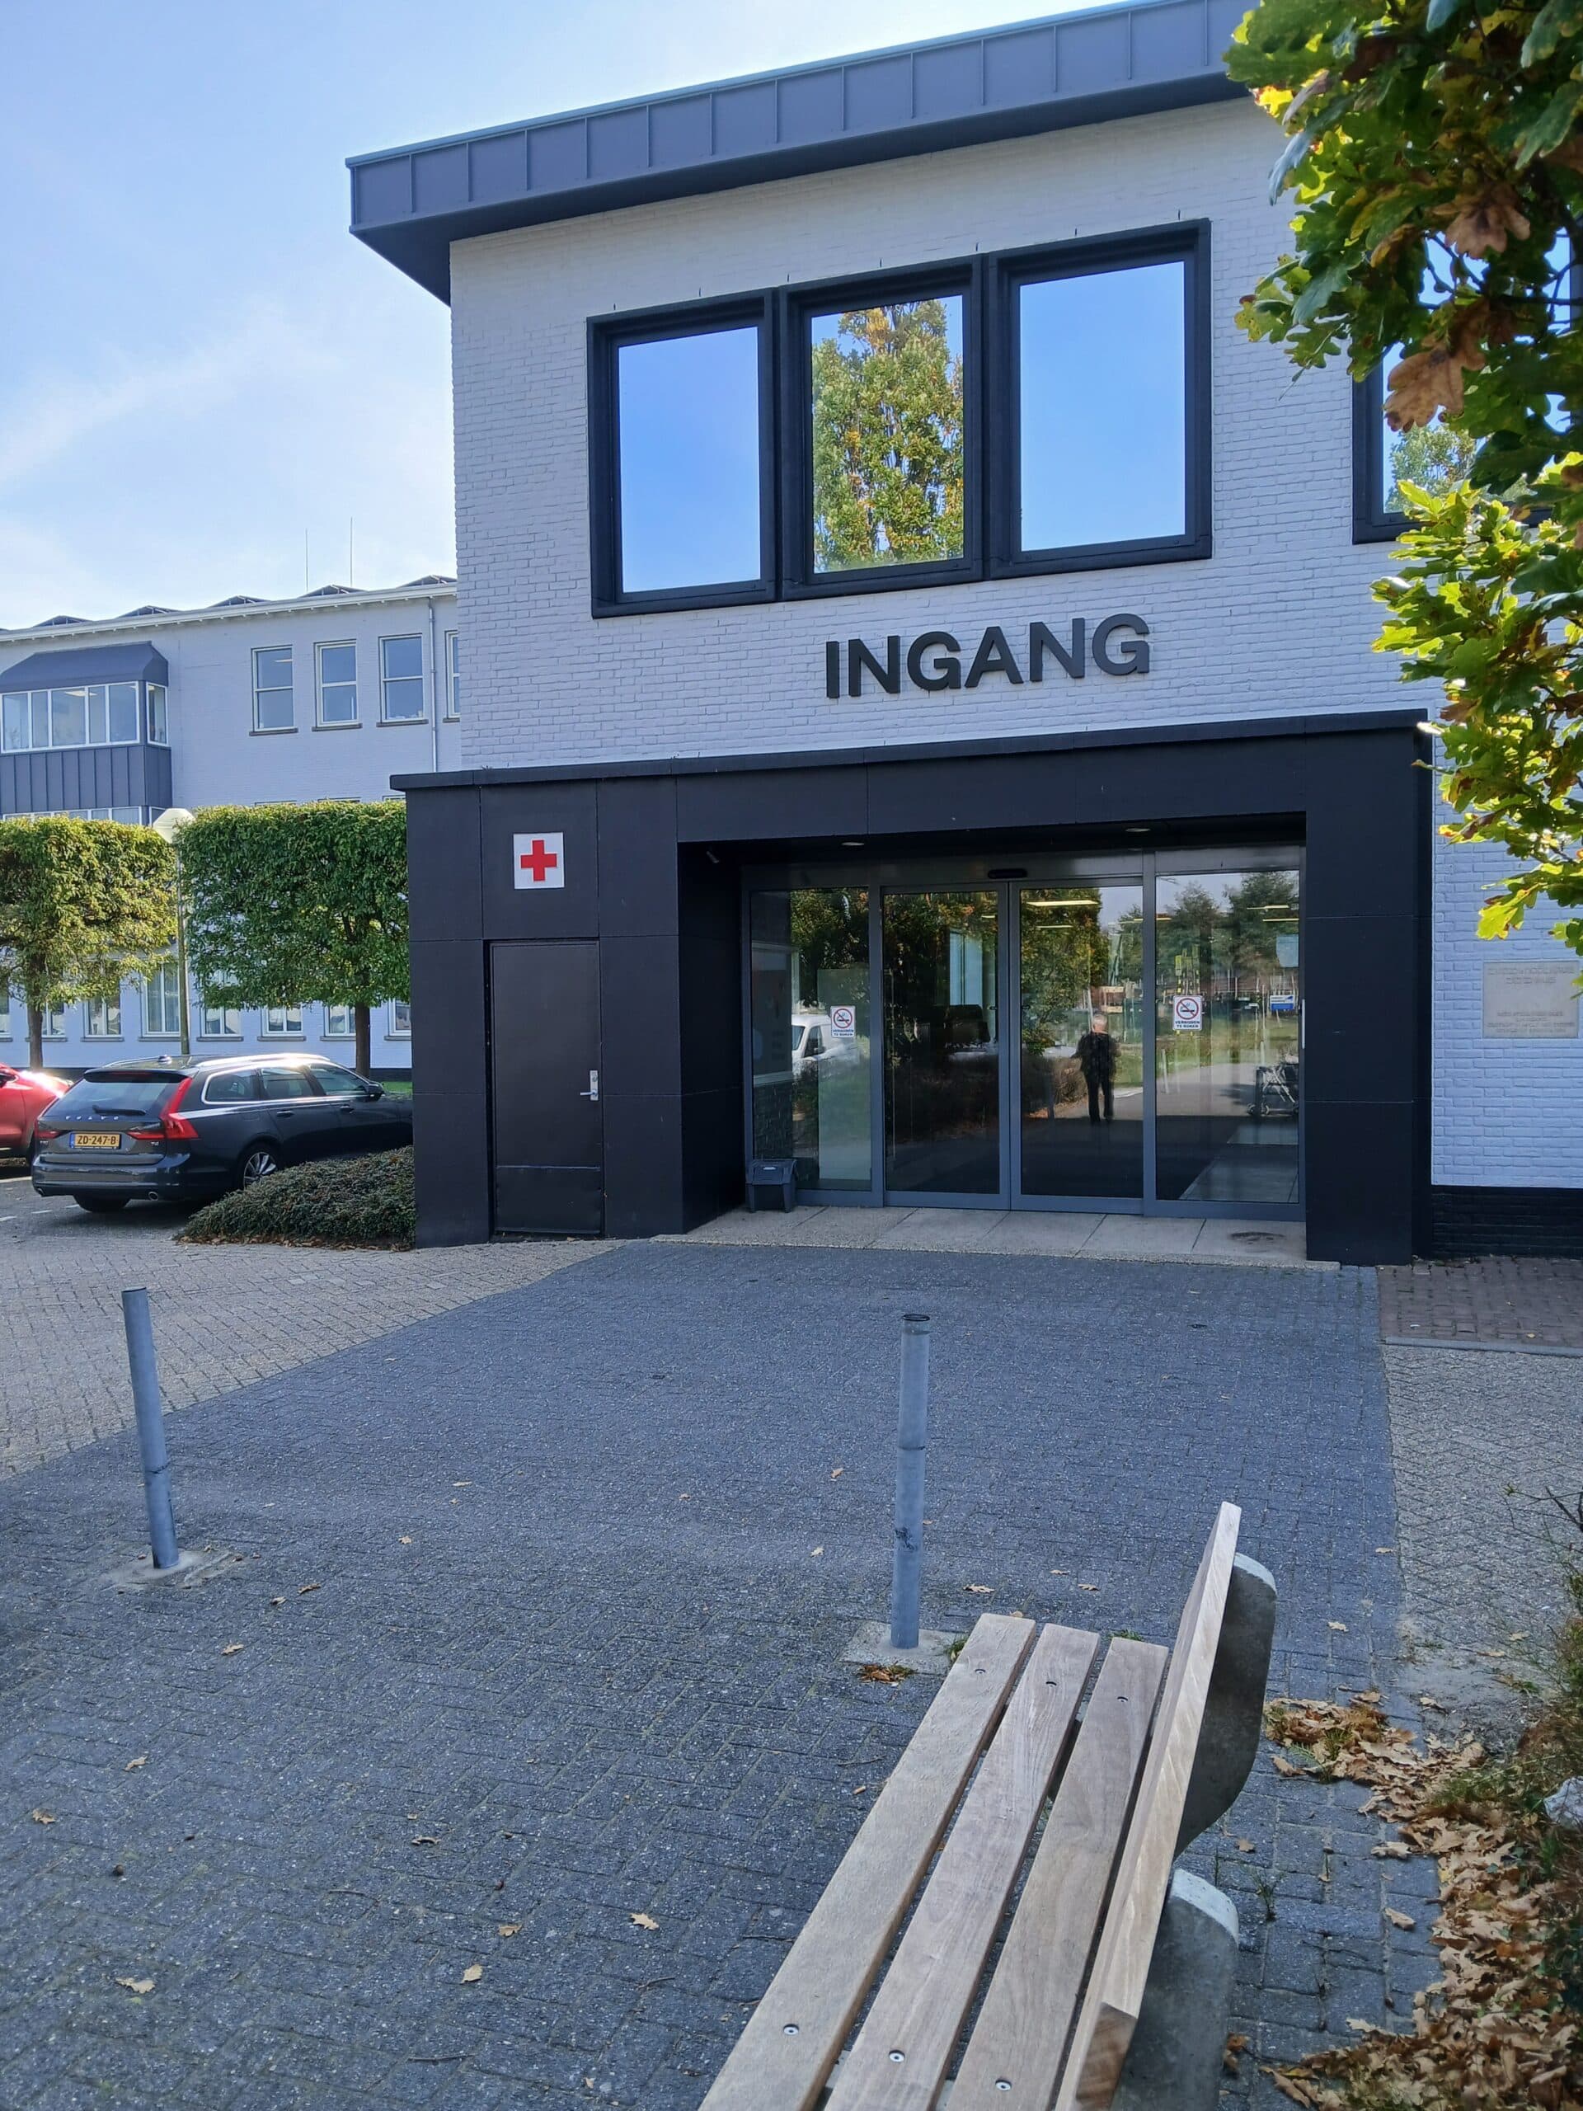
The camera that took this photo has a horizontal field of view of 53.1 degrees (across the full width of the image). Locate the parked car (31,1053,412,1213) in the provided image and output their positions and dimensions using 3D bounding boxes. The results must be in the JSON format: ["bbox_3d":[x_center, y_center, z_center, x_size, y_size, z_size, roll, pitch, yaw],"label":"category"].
[{"bbox_3d":[-5.661,0.757,16.829,1.910,1.475,4.930,0,2,16],"label":"parked car"}]

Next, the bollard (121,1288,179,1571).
[{"bbox_3d":[-2.101,1.207,5.195,0.077,0.907,0.077,-7,-1,18],"label":"bollard"}]

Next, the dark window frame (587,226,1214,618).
[{"bbox_3d":[0.646,-4.435,11.267,4.529,2.236,0.150,0,2,18],"label":"dark window frame"}]

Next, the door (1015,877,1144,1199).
[{"bbox_3d":[2.160,-0.094,11.899,0.964,2.454,0.070,0,2,18],"label":"door"}]

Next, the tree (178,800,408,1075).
[{"bbox_3d":[-6.010,-1.035,22.474,3.800,4.660,3.100,0,2,18],"label":"tree"}]

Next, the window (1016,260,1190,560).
[{"bbox_3d":[2.127,-4.422,10.846,1.134,1.859,0.090,0,2,18],"label":"window"}]

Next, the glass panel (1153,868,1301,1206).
[{"bbox_3d":[3.063,-0.121,11.144,0.970,2.300,0.040,0,2,18],"label":"glass panel"}]

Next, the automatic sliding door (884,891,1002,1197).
[{"bbox_3d":[1.176,-0.084,12.214,0.958,2.424,0.070,0,2,18],"label":"automatic sliding door"}]

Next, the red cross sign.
[{"bbox_3d":[-1.859,-1.430,11.674,0.403,0.412,0.020,0,2,18],"label":"red cross sign"}]

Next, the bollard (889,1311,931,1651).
[{"bbox_3d":[0.335,1.188,4.430,0.076,0.919,0.076,3,2,18],"label":"bollard"}]

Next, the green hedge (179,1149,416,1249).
[{"bbox_3d":[-3.464,1.216,14.271,2.500,0.620,3.800,0,2,18],"label":"green hedge"}]

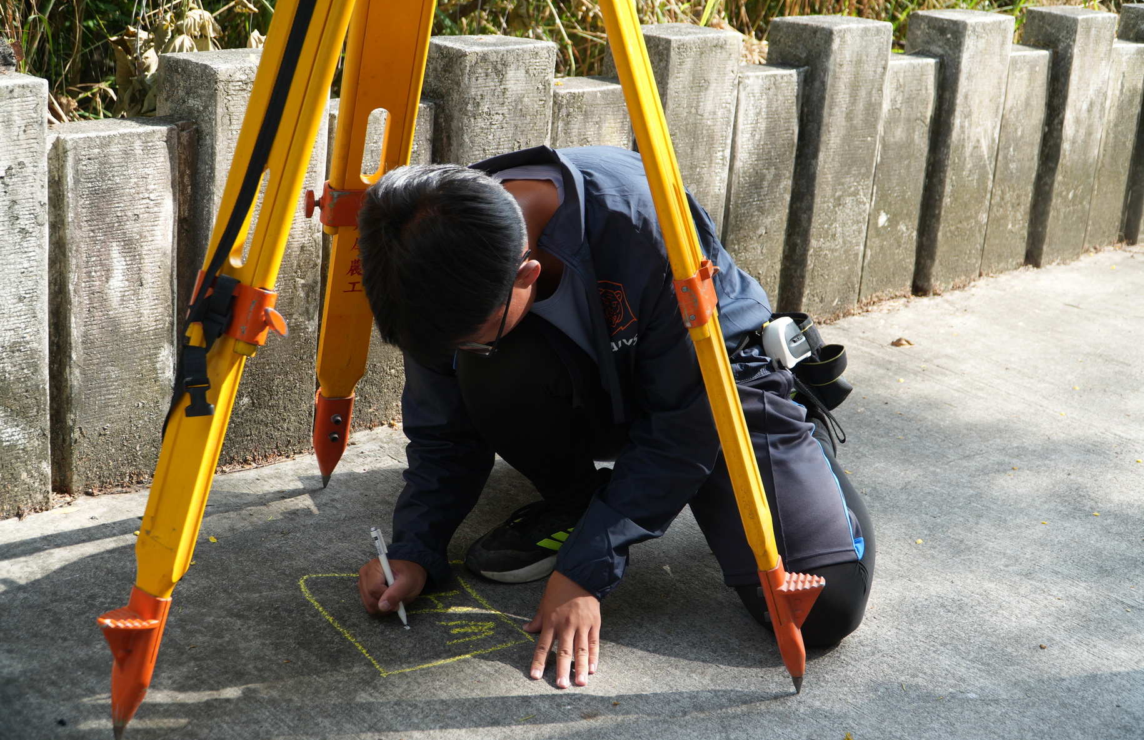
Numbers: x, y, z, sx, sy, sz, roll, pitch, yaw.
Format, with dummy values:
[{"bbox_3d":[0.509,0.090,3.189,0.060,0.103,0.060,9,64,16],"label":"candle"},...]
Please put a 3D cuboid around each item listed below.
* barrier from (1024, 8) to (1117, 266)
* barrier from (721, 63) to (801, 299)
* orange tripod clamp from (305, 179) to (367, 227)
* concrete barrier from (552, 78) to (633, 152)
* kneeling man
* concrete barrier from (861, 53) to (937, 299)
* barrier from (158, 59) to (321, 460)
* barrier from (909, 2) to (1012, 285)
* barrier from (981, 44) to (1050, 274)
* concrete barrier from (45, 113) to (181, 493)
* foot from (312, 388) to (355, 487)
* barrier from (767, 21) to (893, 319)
[{"bbox_3d":[1.364,-0.660,4.317,0.207,0.690,0.170,-14,25,-39],"label":"barrier"},{"bbox_3d":[0.355,-0.353,3.233,0.202,0.562,0.098,-15,25,-43],"label":"barrier"},{"bbox_3d":[-0.313,-0.240,2.221,0.145,0.060,0.047,-5,43,-23],"label":"orange tripod clamp"},{"bbox_3d":[-0.004,-0.259,2.892,0.202,0.567,0.098,-13,25,-39],"label":"concrete barrier"},{"bbox_3d":[0.054,0.026,1.992,0.530,0.630,0.820,19,25,38],"label":"kneeling man"},{"bbox_3d":[0.758,-0.481,3.843,0.221,0.593,0.138,-14,25,-40],"label":"concrete barrier"},{"bbox_3d":[-0.567,-0.192,2.643,0.213,0.686,0.170,-12,25,-42],"label":"barrier"},{"bbox_3d":[0.912,-0.534,3.719,0.203,0.648,0.155,-14,25,-41],"label":"barrier"},{"bbox_3d":[1.091,-0.535,3.897,0.098,0.554,0.202,19,25,41],"label":"barrier"},{"bbox_3d":[-0.720,-0.091,2.308,0.098,0.555,0.202,22,24,38],"label":"concrete barrier"},{"bbox_3d":[-0.405,0.110,2.539,0.060,0.195,0.085,-5,43,-23],"label":"foot"},{"bbox_3d":[0.546,-0.444,3.394,0.203,0.649,0.155,-15,26,-41],"label":"barrier"}]

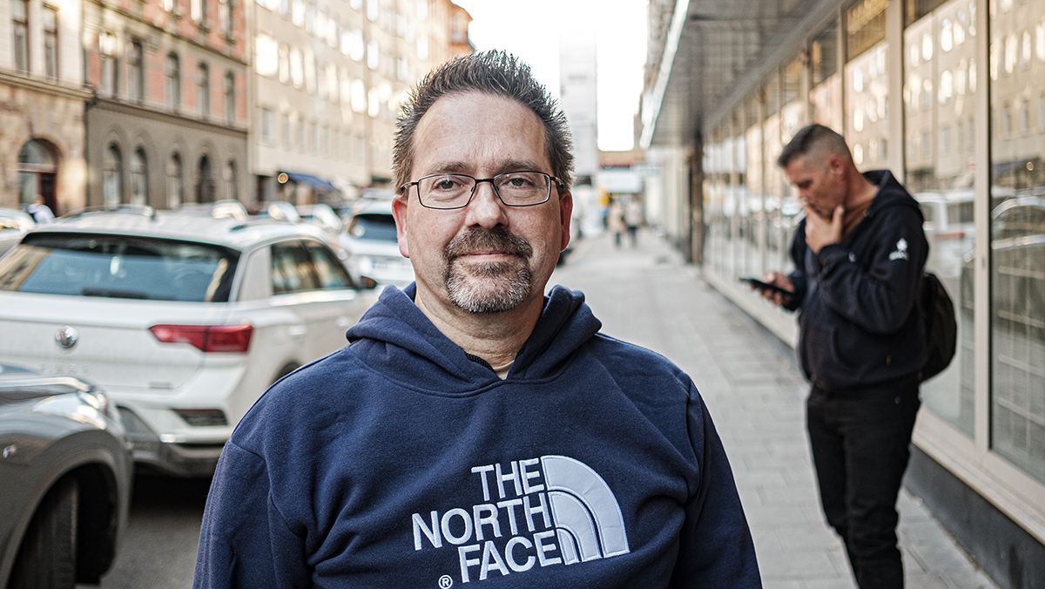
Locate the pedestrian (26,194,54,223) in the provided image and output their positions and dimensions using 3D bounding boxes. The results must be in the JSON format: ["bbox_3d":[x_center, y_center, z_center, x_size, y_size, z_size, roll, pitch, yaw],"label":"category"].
[{"bbox_3d":[-9.500,-1.100,20.100,0.500,1.700,0.500,-2,4,-11],"label":"pedestrian"}]

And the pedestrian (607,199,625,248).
[{"bbox_3d":[3.255,-2.475,35.000,0.520,1.690,0.420,0,4,5],"label":"pedestrian"}]

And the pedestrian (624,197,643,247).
[{"bbox_3d":[3.825,-2.490,35.000,0.520,1.710,0.420,0,4,5],"label":"pedestrian"}]

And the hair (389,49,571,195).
[{"bbox_3d":[-0.040,-0.162,1.030,0.182,0.168,0.200,-1,4,-5],"label":"hair"}]

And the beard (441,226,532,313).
[{"bbox_3d":[-0.032,-0.022,0.950,0.084,0.083,0.055,-1,4,-5],"label":"beard"}]

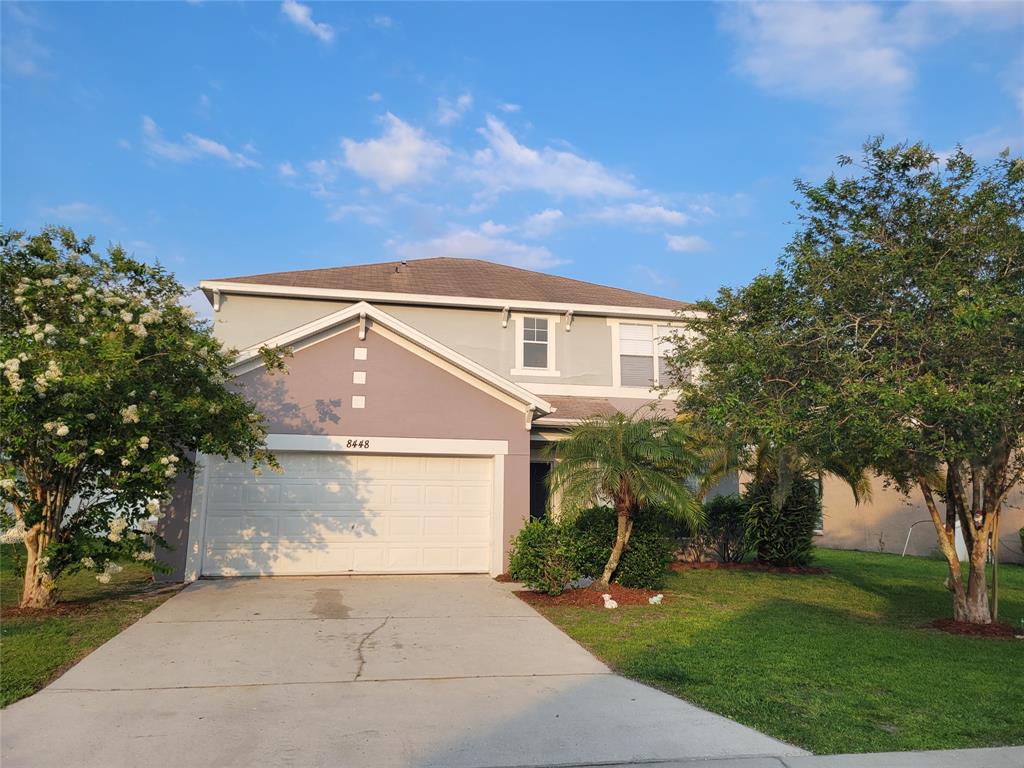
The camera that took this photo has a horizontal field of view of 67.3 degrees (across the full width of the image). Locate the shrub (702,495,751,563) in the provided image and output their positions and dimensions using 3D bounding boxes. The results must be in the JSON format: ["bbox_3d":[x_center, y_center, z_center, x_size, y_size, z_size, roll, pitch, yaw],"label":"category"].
[{"bbox_3d":[4.609,3.113,16.605,1.069,1.443,1.000,2,-11,-11],"label":"shrub"}]

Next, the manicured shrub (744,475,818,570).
[{"bbox_3d":[5.707,2.889,16.348,1.552,1.926,1.400,2,-11,-11],"label":"manicured shrub"}]

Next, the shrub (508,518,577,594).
[{"bbox_3d":[0.457,2.668,11.922,1.091,1.150,1.050,0,-11,0],"label":"shrub"}]

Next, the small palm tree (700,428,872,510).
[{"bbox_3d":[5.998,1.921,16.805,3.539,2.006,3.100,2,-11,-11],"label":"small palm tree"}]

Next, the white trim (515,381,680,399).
[{"bbox_3d":[2.128,0.150,17.789,4.178,0.270,0.100,2,-11,-11],"label":"white trim"}]

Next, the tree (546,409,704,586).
[{"bbox_3d":[1.856,1.822,12.574,2.533,2.883,2.350,2,-11,-11],"label":"tree"}]

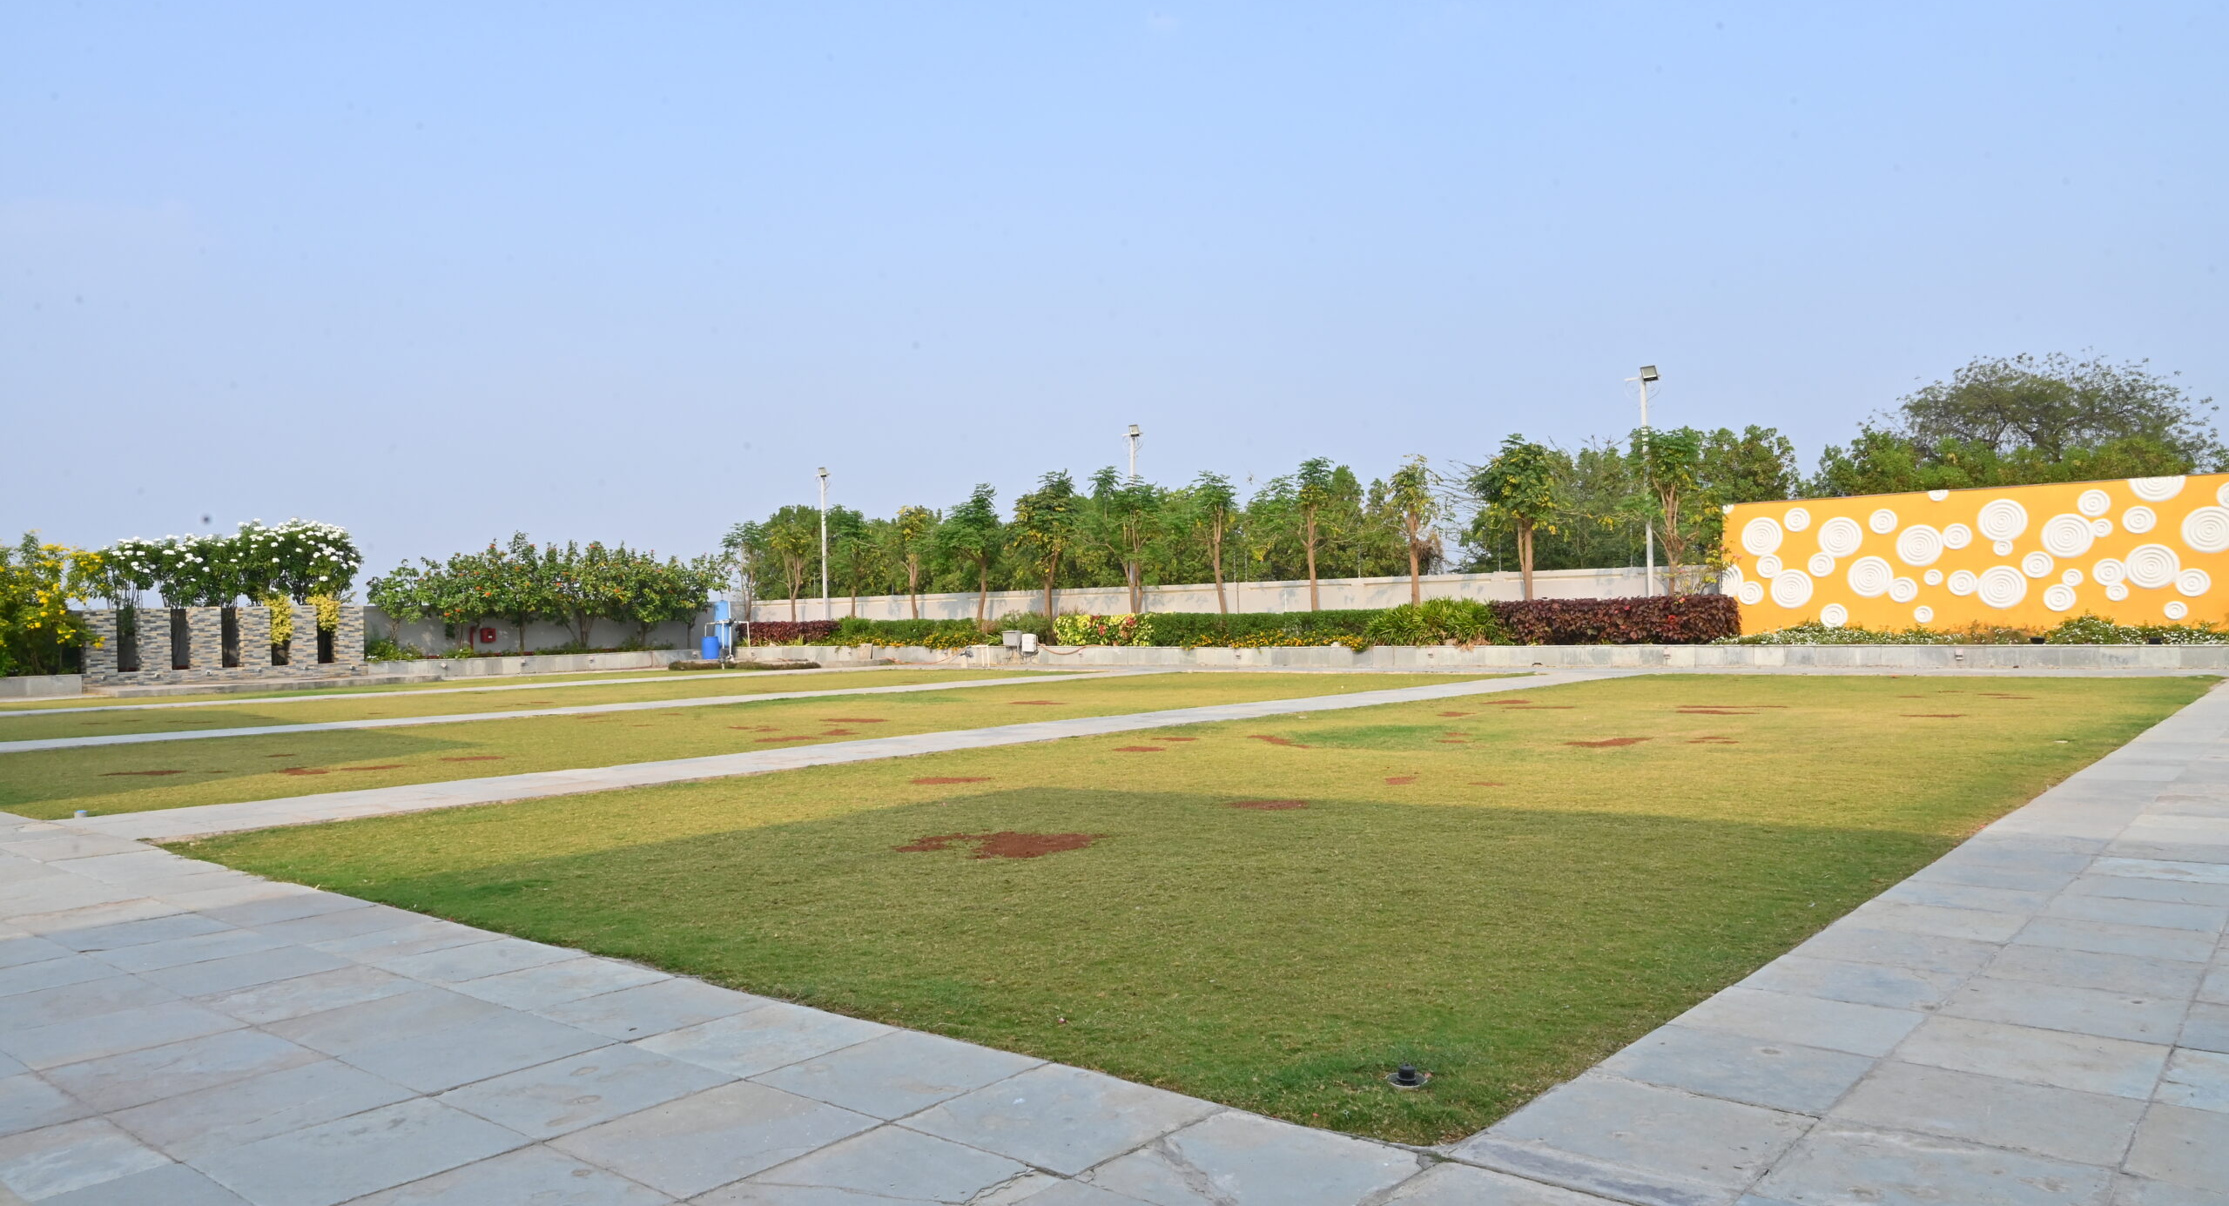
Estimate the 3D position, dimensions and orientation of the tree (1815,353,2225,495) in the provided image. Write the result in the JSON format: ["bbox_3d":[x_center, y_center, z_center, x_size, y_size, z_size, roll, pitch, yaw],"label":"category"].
[{"bbox_3d":[29.328,-3.492,48.036,11.280,9.160,9.930,-2,-1,31],"label":"tree"}]

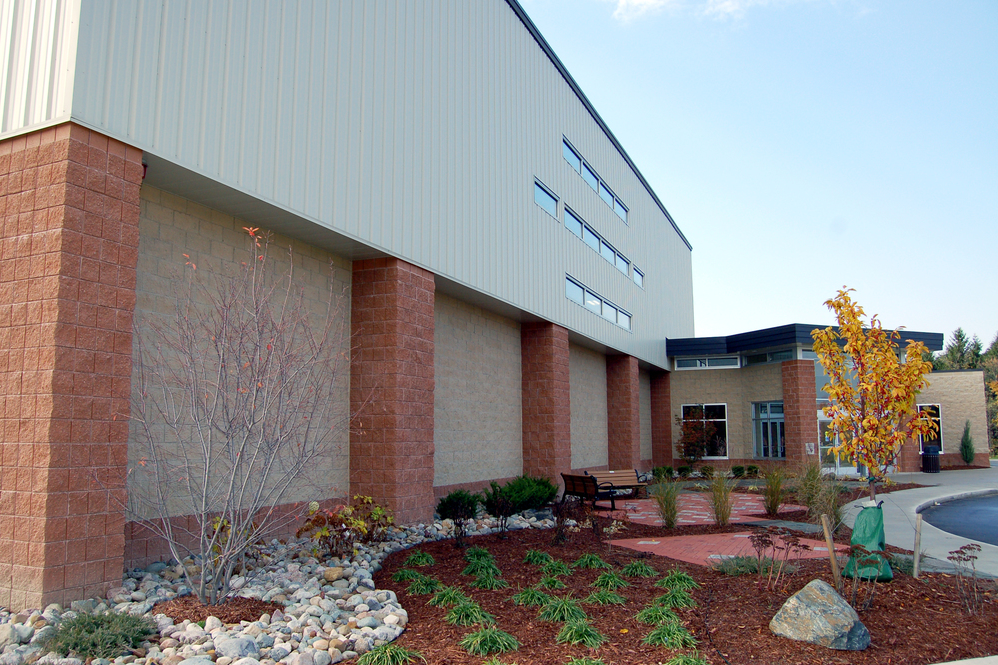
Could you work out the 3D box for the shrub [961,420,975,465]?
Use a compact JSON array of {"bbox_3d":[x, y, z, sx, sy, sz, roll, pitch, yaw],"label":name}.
[{"bbox_3d":[19.077,4.482,30.450,0.520,1.840,0.520,-6,-10,31],"label":"shrub"}]

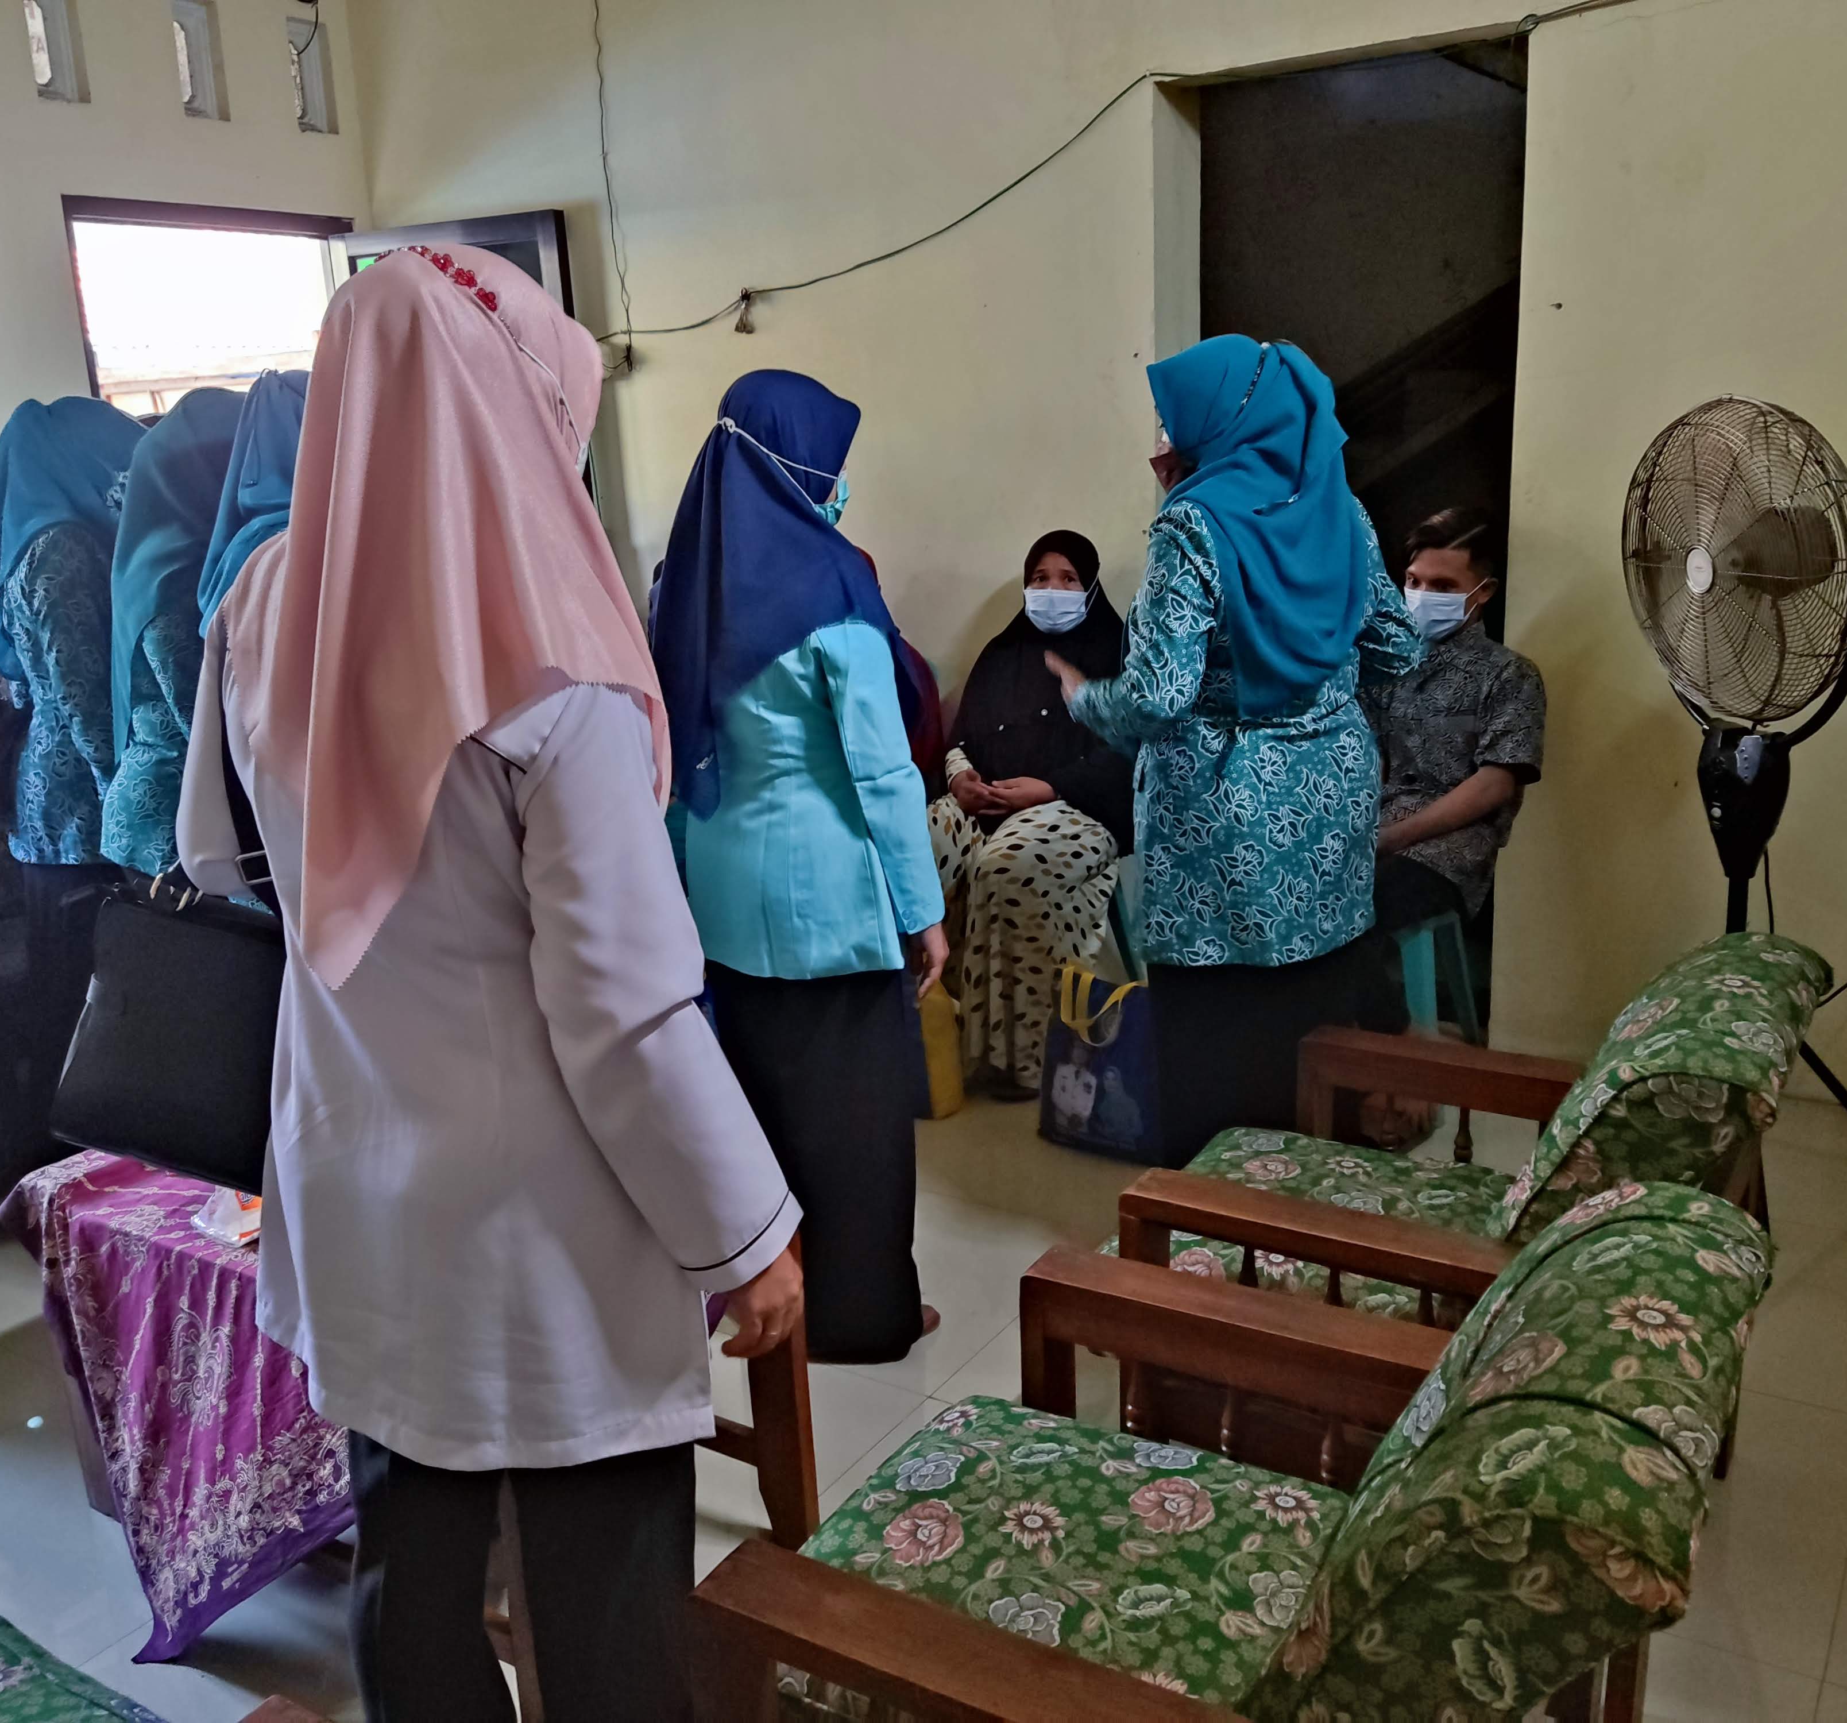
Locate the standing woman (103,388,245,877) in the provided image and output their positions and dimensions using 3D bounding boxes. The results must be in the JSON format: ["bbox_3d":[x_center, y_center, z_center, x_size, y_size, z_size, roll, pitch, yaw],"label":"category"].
[{"bbox_3d":[-1.317,-0.089,3.152,0.400,1.550,0.470,-16,19,-42],"label":"standing woman"}]

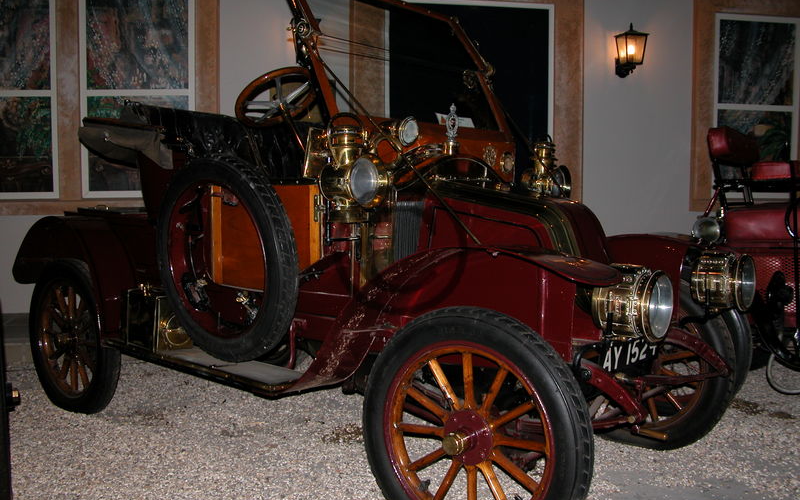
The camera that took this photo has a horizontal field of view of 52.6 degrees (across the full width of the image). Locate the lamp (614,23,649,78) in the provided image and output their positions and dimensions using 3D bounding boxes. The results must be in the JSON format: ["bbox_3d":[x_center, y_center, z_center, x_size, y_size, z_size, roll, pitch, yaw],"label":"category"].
[{"bbox_3d":[1.834,-1.581,6.408,0.210,0.430,0.280,0,5,-8],"label":"lamp"}]

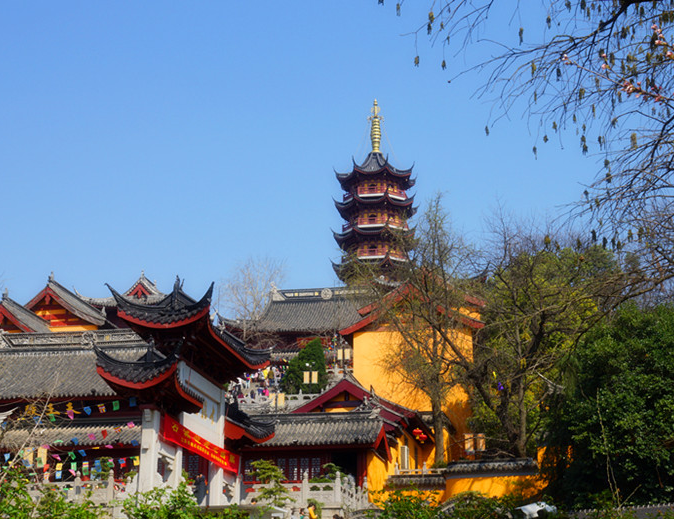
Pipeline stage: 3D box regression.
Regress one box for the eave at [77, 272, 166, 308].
[{"bbox_3d":[-16.215,3.265,96.568,9.300,3.396,7.500,-3,-18,9],"label":"eave"}]

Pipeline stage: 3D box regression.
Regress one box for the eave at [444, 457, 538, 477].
[{"bbox_3d":[7.235,9.752,52.313,4.418,0.780,0.900,-7,-19,19],"label":"eave"}]

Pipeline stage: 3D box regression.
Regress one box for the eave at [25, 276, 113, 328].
[{"bbox_3d":[-19.402,3.826,80.781,7.795,3.369,7.000,-3,-18,9],"label":"eave"}]

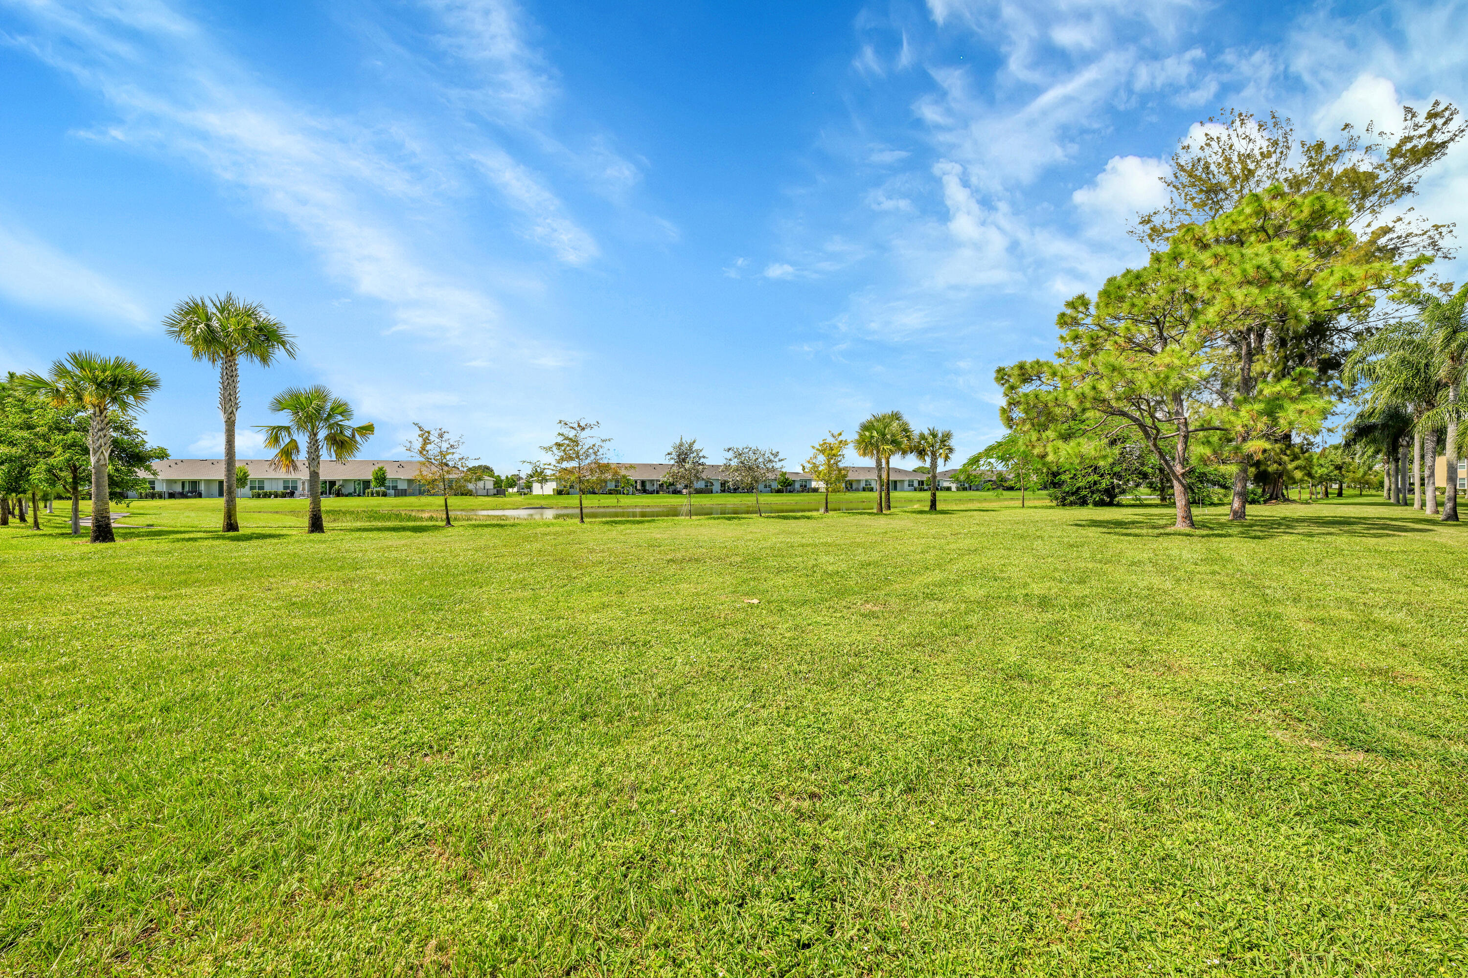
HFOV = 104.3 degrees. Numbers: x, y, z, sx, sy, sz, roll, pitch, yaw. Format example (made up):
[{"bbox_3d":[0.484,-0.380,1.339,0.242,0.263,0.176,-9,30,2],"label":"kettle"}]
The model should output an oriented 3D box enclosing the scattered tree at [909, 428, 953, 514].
[{"bbox_3d":[12.171,-1.192,34.975,2.700,5.130,2.700,0,1,19],"label":"scattered tree"}]

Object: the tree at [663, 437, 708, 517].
[{"bbox_3d":[-2.367,-0.559,28.358,2.200,4.060,2.200,0,1,-5],"label":"tree"}]

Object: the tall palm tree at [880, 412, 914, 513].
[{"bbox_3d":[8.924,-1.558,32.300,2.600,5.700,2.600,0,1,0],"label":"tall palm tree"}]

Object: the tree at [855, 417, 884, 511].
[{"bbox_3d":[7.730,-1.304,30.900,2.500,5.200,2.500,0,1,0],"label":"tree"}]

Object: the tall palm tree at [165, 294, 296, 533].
[{"bbox_3d":[-18.551,-2.765,20.942,3.600,8.700,3.600,-1,1,-41],"label":"tall palm tree"}]

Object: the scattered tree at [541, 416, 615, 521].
[{"bbox_3d":[-6.759,-0.767,24.975,3.200,4.580,3.200,0,1,-15],"label":"scattered tree"}]

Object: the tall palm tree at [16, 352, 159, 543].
[{"bbox_3d":[-19.610,-1.256,17.463,3.100,5.790,3.100,1,1,42],"label":"tall palm tree"}]

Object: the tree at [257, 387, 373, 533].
[{"bbox_3d":[-13.494,-0.947,18.400,3.700,4.720,3.500,0,1,0],"label":"tree"}]

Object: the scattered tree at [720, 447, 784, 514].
[{"bbox_3d":[0.905,-0.384,27.300,2.900,3.400,2.800,0,1,0],"label":"scattered tree"}]

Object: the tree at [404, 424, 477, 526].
[{"bbox_3d":[-10.781,-0.492,21.000,2.650,3.720,2.550,0,1,0],"label":"tree"}]

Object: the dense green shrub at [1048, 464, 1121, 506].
[{"bbox_3d":[25.167,-0.206,41.000,5.300,2.850,4.200,0,1,0],"label":"dense green shrub"}]

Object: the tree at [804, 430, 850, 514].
[{"bbox_3d":[4.913,-0.889,30.000,2.400,4.370,2.350,0,1,0],"label":"tree"}]

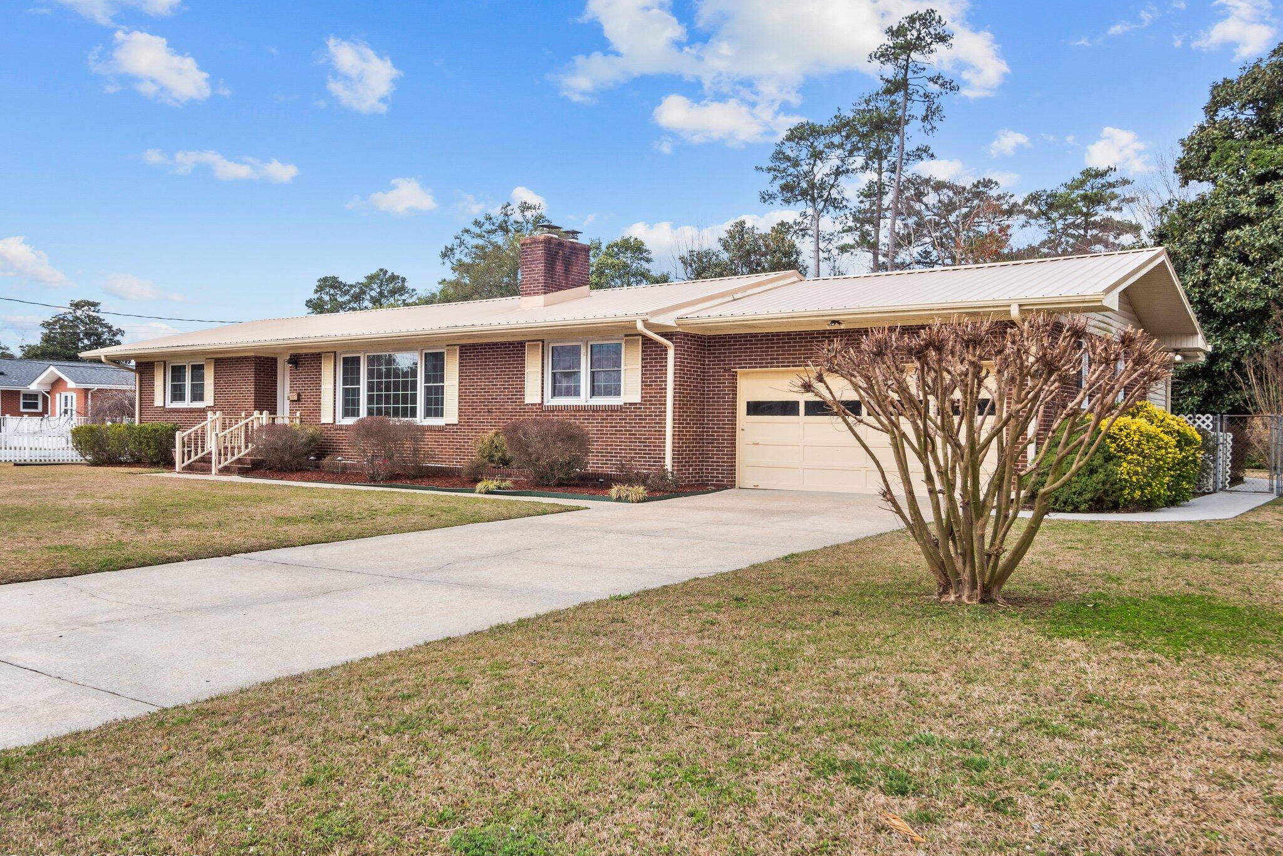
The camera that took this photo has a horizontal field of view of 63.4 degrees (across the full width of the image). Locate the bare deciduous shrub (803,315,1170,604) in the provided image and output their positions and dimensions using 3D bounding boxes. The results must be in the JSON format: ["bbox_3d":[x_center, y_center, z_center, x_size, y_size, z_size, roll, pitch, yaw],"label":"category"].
[{"bbox_3d":[2.725,0.238,8.200,2.800,2.250,2.500,1,0,0],"label":"bare deciduous shrub"}]

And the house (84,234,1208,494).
[{"bbox_3d":[-1.883,-1.397,24.465,25.600,4.850,10.100,1,0,36],"label":"house"}]

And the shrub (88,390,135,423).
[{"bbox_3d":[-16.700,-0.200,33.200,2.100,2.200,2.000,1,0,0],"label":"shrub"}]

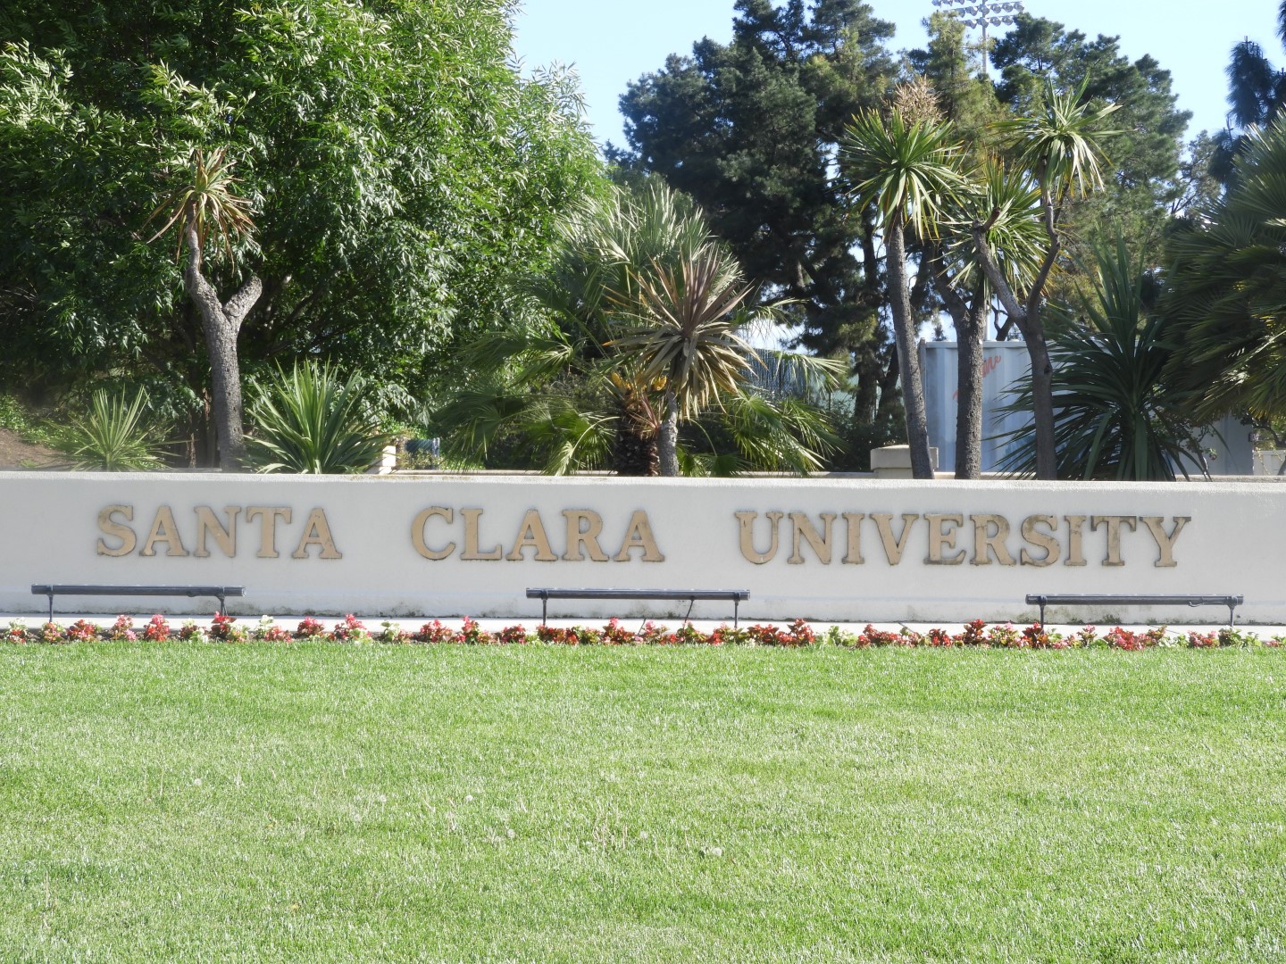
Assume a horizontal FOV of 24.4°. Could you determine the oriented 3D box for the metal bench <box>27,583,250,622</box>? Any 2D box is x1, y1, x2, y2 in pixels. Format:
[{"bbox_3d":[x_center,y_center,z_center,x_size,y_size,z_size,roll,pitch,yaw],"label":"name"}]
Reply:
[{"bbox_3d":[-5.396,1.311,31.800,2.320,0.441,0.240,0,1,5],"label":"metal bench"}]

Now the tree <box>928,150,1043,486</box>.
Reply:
[{"bbox_3d":[4.047,-1.841,34.800,1.447,3.929,1.400,0,1,0],"label":"tree"}]

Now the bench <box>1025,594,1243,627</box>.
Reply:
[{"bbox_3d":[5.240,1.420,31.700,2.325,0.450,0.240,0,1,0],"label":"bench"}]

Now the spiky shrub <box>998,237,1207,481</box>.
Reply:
[{"bbox_3d":[5.376,-1.370,34.800,2.506,2.988,2.300,0,1,0],"label":"spiky shrub"}]

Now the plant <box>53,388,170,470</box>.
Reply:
[{"bbox_3d":[-6.217,-0.535,34.800,1.388,1.153,1.350,0,1,0],"label":"plant"}]

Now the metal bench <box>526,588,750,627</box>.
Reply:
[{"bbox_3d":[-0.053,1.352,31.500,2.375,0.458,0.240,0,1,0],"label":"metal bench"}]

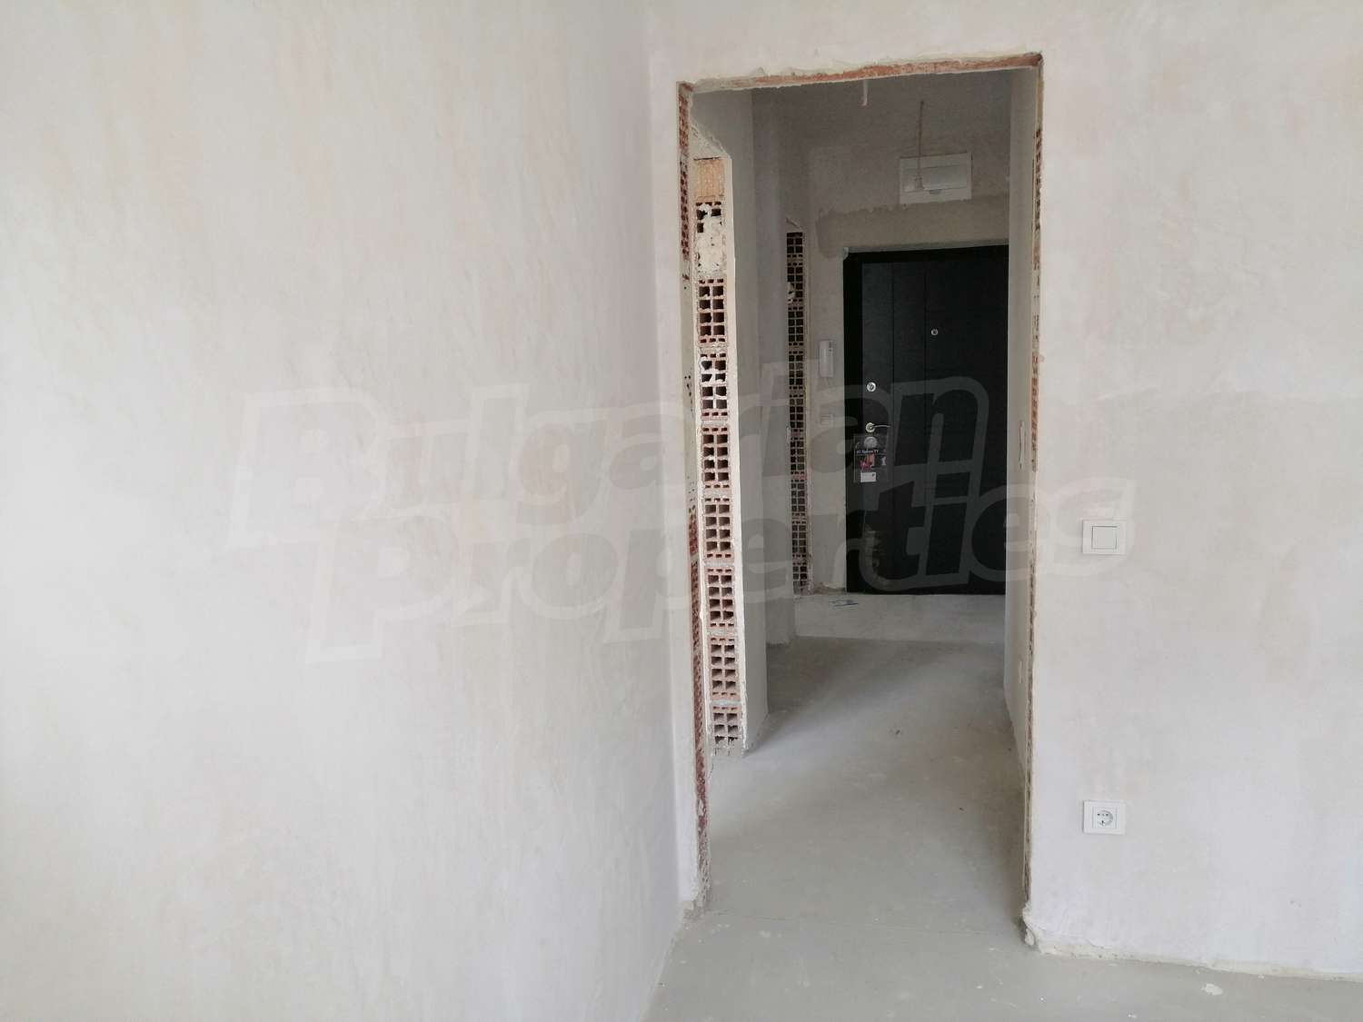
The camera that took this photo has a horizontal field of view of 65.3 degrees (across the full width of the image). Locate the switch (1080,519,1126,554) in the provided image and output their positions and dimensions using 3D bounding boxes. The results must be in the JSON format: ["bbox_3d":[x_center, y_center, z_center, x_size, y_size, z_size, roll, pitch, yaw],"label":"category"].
[{"bbox_3d":[0.957,0.060,2.406,0.093,0.079,0.012,0,8,12],"label":"switch"}]

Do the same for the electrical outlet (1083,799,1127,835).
[{"bbox_3d":[0.981,0.715,2.463,0.091,0.079,0.012,0,8,14],"label":"electrical outlet"}]

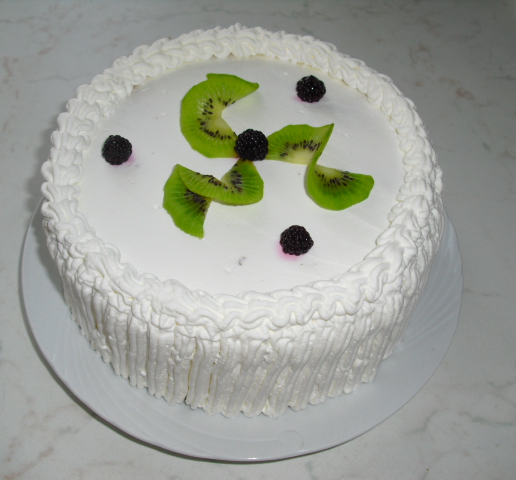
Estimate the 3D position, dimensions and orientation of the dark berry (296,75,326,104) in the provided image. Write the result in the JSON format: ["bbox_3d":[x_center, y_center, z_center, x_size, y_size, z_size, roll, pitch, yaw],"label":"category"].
[{"bbox_3d":[0.035,-0.100,0.440,0.019,0.018,0.019,1,53,0],"label":"dark berry"}]

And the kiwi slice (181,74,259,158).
[{"bbox_3d":[-0.026,-0.083,0.427,0.051,0.015,0.072,1,53,0],"label":"kiwi slice"}]

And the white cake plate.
[{"bbox_3d":[-0.010,0.011,0.489,0.312,0.023,0.312,1,53,-1],"label":"white cake plate"}]

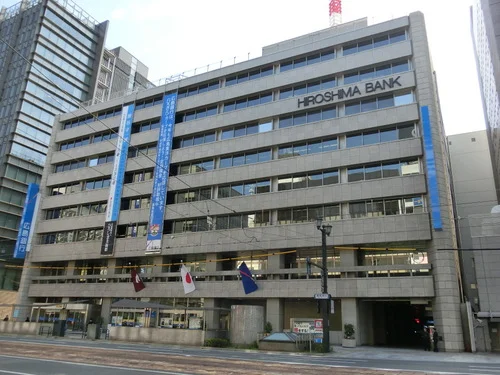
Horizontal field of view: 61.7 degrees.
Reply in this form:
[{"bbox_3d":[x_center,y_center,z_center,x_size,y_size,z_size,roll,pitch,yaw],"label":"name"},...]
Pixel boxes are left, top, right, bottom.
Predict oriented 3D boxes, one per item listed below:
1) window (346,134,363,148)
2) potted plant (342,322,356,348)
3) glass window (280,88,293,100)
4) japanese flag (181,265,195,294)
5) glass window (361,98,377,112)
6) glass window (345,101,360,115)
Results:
[{"bbox_3d":[10.838,-4.691,43.207,1.620,1.686,0.100,-8,-21,27],"label":"window"},{"bbox_3d":[7.695,11.378,32.387,1.045,1.718,1.045,-8,-21,27],"label":"potted plant"},{"bbox_3d":[3.969,-10.250,46.134,1.513,1.427,0.150,-8,-21,27],"label":"glass window"},{"bbox_3d":[-6.213,9.379,42.333,0.350,2.920,2.710,-7,-21,26],"label":"japanese flag"},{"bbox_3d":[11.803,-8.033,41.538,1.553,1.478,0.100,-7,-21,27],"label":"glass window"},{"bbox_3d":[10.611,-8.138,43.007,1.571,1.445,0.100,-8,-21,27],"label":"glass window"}]

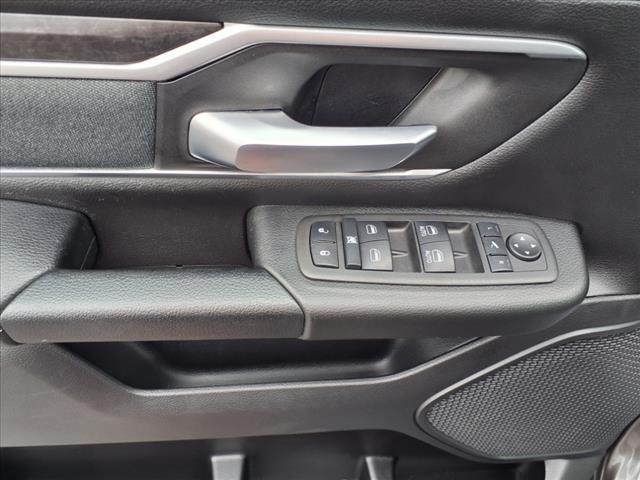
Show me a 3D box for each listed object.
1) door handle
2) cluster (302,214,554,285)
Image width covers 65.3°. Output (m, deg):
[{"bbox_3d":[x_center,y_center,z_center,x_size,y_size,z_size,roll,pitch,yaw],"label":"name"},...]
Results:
[{"bbox_3d":[-0.006,-0.080,0.405,0.194,0.038,0.036,0,40,0],"label":"door handle"},{"bbox_3d":[0.089,0.008,0.416,0.205,0.018,0.060,2,59,-6],"label":"cluster"}]

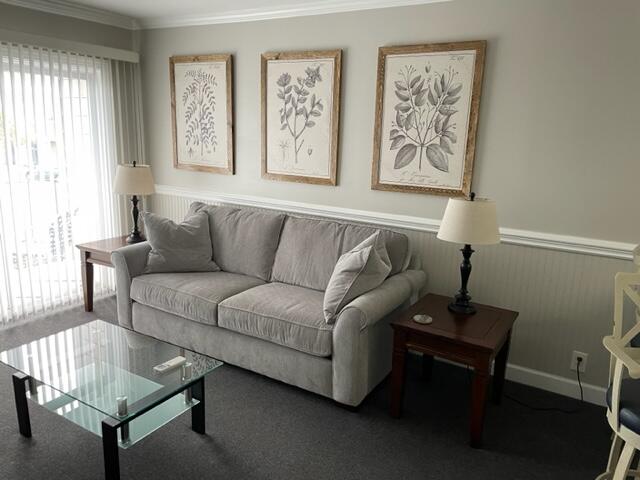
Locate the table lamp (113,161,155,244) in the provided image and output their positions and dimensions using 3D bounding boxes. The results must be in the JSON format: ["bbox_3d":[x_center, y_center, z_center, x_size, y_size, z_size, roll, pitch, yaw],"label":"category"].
[{"bbox_3d":[-1.581,-0.335,4.105,0.335,0.673,0.335,9,15,29],"label":"table lamp"}]

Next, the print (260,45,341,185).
[{"bbox_3d":[-0.153,-0.899,3.570,0.675,0.932,0.035,9,15,29],"label":"print"}]

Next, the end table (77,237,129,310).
[{"bbox_3d":[-1.599,0.306,4.090,0.540,0.560,0.605,9,15,29],"label":"end table"}]

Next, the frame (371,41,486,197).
[{"bbox_3d":[0.679,-0.763,3.100,0.679,0.933,0.035,9,15,29],"label":"frame"}]

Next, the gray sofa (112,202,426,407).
[{"bbox_3d":[-0.442,0.303,3.459,2.201,0.930,0.828,9,15,29],"label":"gray sofa"}]

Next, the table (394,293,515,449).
[{"bbox_3d":[0.760,0.703,2.742,0.540,0.560,0.605,9,15,29],"label":"table"}]

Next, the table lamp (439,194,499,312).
[{"bbox_3d":[0.837,0.068,2.740,0.335,0.673,0.335,9,15,29],"label":"table lamp"}]

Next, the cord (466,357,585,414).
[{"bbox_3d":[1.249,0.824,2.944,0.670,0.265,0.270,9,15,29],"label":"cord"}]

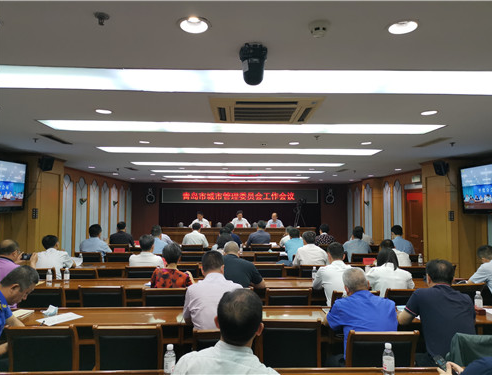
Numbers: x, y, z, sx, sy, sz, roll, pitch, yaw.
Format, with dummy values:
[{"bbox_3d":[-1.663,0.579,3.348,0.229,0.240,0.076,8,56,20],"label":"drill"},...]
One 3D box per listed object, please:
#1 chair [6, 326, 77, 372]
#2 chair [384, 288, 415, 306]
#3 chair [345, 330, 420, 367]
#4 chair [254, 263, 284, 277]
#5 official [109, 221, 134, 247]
[{"bbox_3d":[-1.386,1.394,2.863,0.490,0.880,0.540,0,-3,-2],"label":"chair"},{"bbox_3d":[1.545,1.417,3.944,0.450,0.885,0.540,0,-3,-2],"label":"chair"},{"bbox_3d":[0.919,1.411,2.824,0.470,0.880,0.540,0,-3,-2],"label":"chair"},{"bbox_3d":[0.299,1.510,5.611,0.460,0.870,0.540,0,-3,-2],"label":"chair"},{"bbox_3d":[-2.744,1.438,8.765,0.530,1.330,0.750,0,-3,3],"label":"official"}]

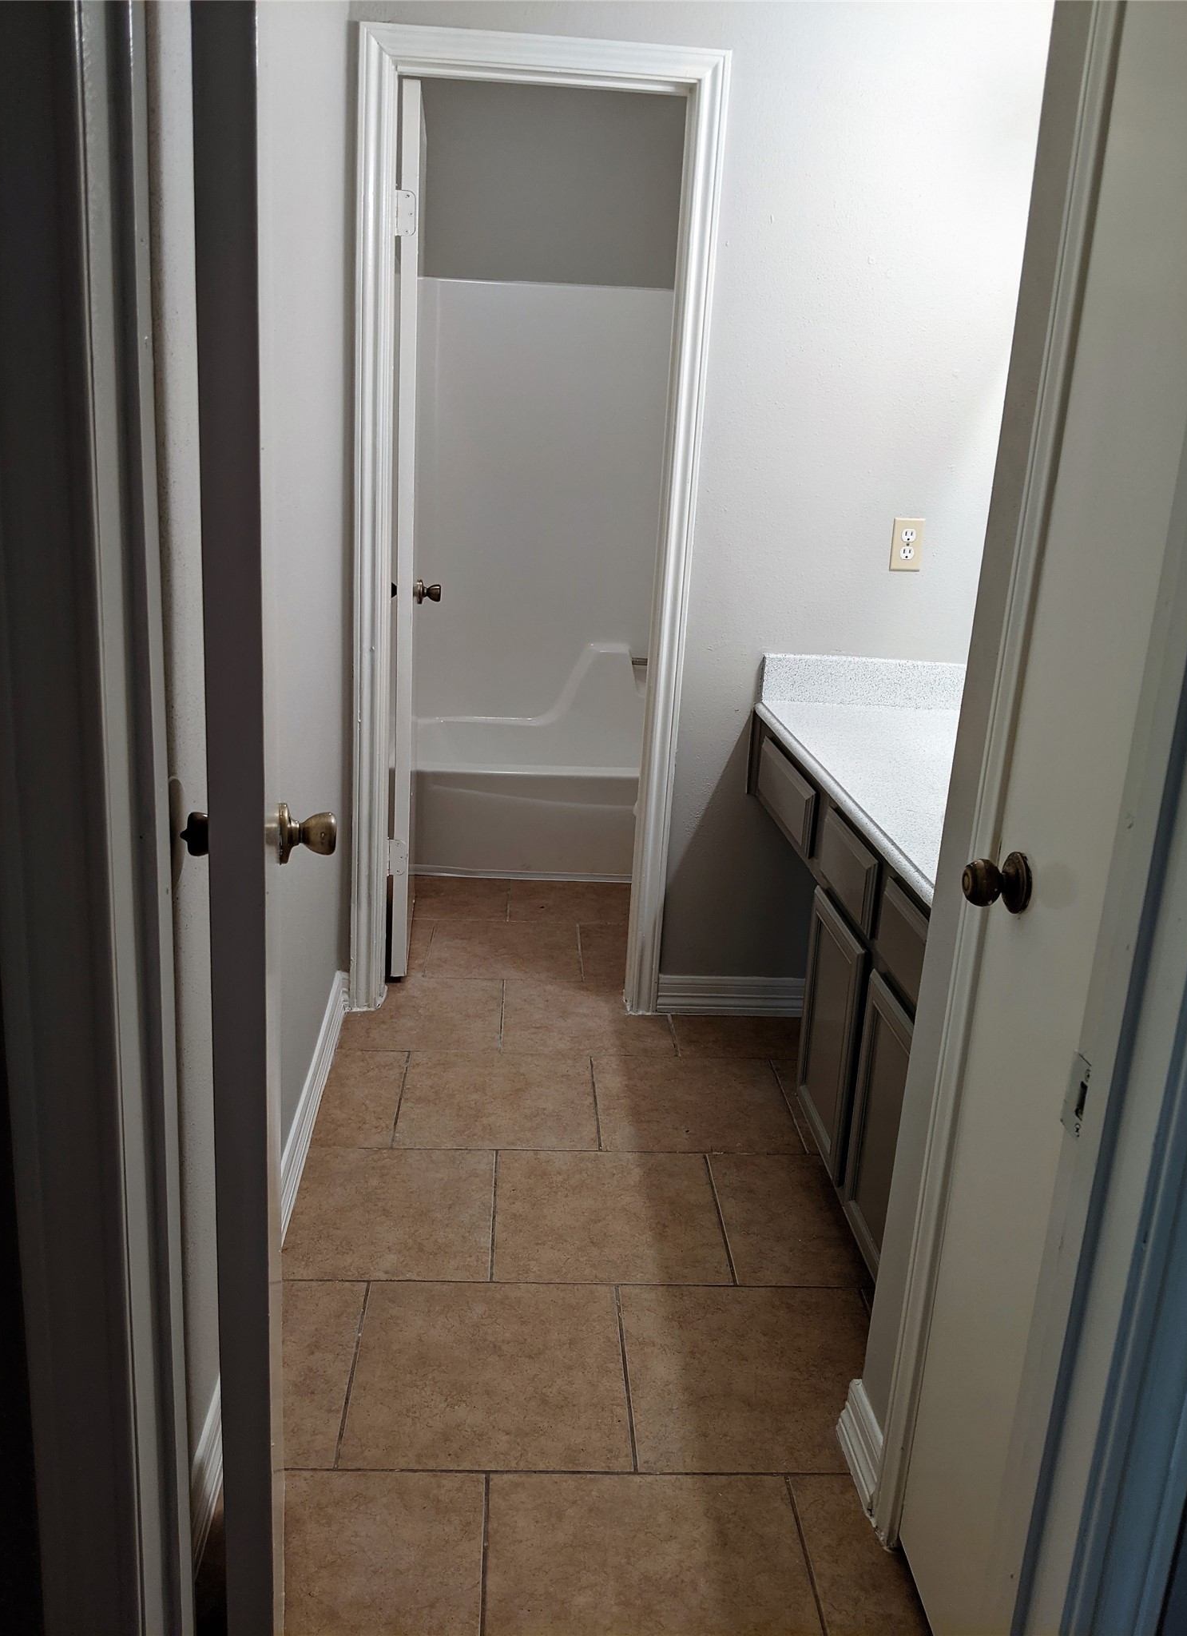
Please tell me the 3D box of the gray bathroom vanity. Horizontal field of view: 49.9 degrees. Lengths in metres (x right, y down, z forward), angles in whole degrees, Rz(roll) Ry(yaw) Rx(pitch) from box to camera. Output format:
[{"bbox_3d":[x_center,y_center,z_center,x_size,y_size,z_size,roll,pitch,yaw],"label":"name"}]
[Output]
[{"bbox_3d":[0.671,0.271,2.402,0.560,0.905,1.402,2,17,-4],"label":"gray bathroom vanity"}]

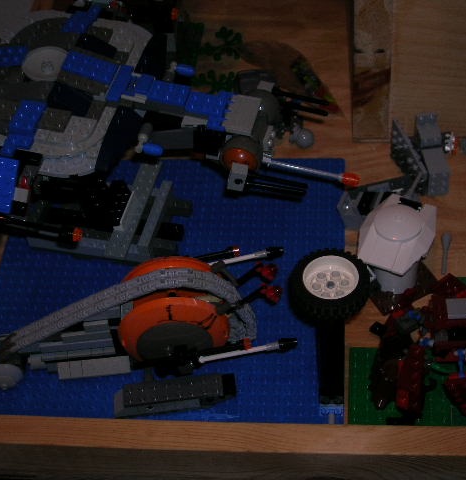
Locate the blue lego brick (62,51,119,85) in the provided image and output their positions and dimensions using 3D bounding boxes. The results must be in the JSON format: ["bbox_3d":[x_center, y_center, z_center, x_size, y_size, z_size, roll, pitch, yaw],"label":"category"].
[{"bbox_3d":[-0.090,-0.108,0.582,0.032,0.005,0.016,20,51,-2],"label":"blue lego brick"}]

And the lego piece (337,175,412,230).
[{"bbox_3d":[0.105,-0.026,0.689,0.056,0.017,0.031,-13,51,-5],"label":"lego piece"}]

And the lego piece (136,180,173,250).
[{"bbox_3d":[-0.057,-0.019,0.691,0.008,0.004,0.064,7,52,11],"label":"lego piece"}]

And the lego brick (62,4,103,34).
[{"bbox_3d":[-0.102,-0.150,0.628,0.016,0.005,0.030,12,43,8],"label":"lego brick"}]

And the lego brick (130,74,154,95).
[{"bbox_3d":[-0.056,-0.095,0.577,0.013,0.005,0.015,12,52,8],"label":"lego brick"}]

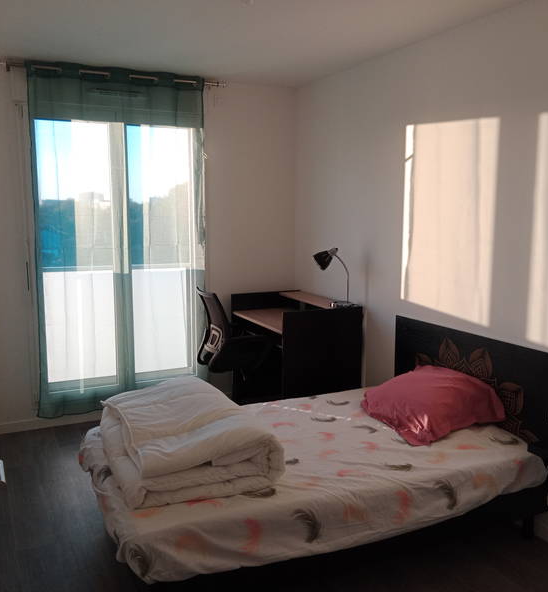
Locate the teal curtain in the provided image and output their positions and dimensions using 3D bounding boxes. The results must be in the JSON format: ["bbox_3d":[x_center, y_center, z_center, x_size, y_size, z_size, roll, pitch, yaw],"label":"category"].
[{"bbox_3d":[-1.063,-0.370,4.222,1.243,2.362,0.101,-4,9,-26],"label":"teal curtain"}]

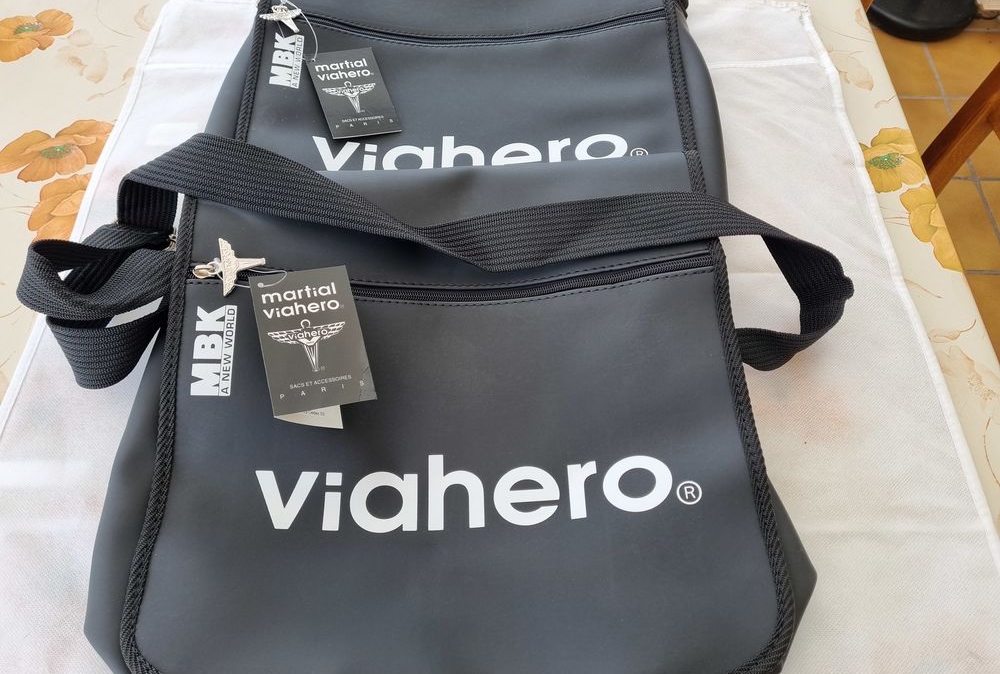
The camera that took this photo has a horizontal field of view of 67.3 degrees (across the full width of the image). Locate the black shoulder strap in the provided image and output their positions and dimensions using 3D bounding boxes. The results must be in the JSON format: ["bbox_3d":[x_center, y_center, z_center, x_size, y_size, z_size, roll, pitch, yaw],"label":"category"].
[{"bbox_3d":[-0.040,-0.040,0.482,0.550,0.115,0.130,0,58,0],"label":"black shoulder strap"}]

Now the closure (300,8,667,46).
[{"bbox_3d":[-0.015,-0.252,0.611,0.302,0.012,0.037,0,63,0],"label":"closure"}]

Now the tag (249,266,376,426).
[{"bbox_3d":[-0.109,0.003,0.437,0.057,0.008,0.091,-10,67,-19],"label":"tag"}]

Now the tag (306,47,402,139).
[{"bbox_3d":[-0.117,-0.195,0.600,0.057,0.004,0.088,-14,68,-18],"label":"tag"}]

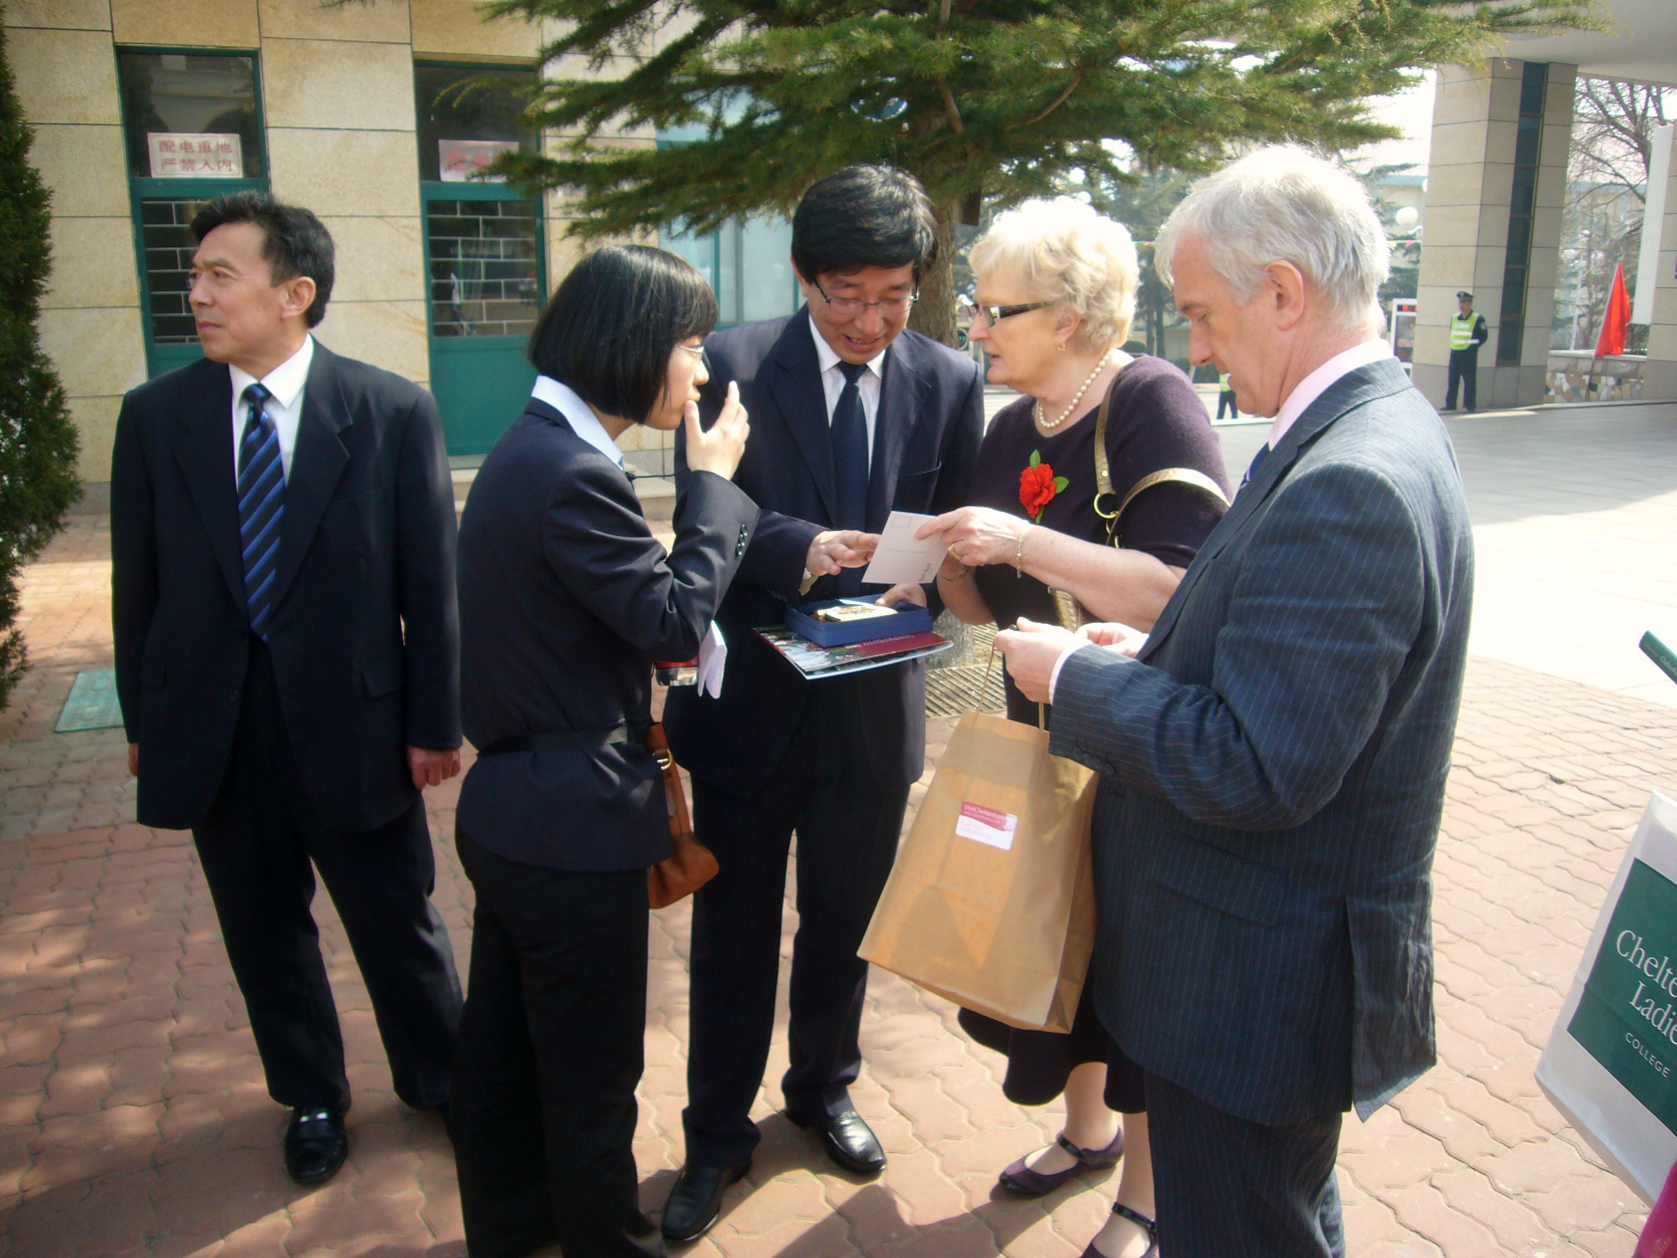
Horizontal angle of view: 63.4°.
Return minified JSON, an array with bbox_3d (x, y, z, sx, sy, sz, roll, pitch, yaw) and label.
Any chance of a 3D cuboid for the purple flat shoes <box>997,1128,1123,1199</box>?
[{"bbox_3d":[0.403,0.939,2.427,0.245,0.070,0.088,-4,14,-18],"label":"purple flat shoes"}]

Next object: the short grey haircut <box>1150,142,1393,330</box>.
[{"bbox_3d":[0.415,-0.373,1.299,0.220,0.180,0.180,-4,11,20],"label":"short grey haircut"}]

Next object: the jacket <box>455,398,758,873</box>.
[{"bbox_3d":[-0.341,0.005,1.922,0.420,0.660,0.450,-6,14,-23],"label":"jacket"}]

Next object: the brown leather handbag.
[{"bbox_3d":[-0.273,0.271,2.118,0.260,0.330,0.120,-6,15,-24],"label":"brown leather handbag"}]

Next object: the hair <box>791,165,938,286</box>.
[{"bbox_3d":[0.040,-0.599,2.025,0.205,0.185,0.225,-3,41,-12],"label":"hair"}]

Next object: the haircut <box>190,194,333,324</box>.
[{"bbox_3d":[-0.871,-0.559,2.057,0.185,0.205,0.215,12,18,43],"label":"haircut"}]

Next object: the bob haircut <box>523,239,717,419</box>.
[{"bbox_3d":[-0.295,-0.411,1.870,0.240,0.235,0.200,14,14,-1],"label":"bob haircut"}]

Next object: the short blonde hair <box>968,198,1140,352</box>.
[{"bbox_3d":[0.304,-0.501,1.916,0.245,0.230,0.210,0,13,0],"label":"short blonde hair"}]

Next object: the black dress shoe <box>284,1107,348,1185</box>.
[{"bbox_3d":[-0.937,0.867,2.456,0.110,0.110,0.285,-3,14,-13],"label":"black dress shoe"}]

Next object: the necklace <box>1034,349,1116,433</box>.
[{"bbox_3d":[0.346,-0.346,1.963,0.135,0.125,0.140,-8,16,-32],"label":"necklace"}]

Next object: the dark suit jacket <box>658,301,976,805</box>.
[{"bbox_3d":[-0.019,-0.113,2.100,0.520,0.770,0.420,-2,13,-10],"label":"dark suit jacket"}]

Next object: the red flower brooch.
[{"bbox_3d":[0.304,-0.211,2.000,0.083,0.105,0.043,10,17,37],"label":"red flower brooch"}]

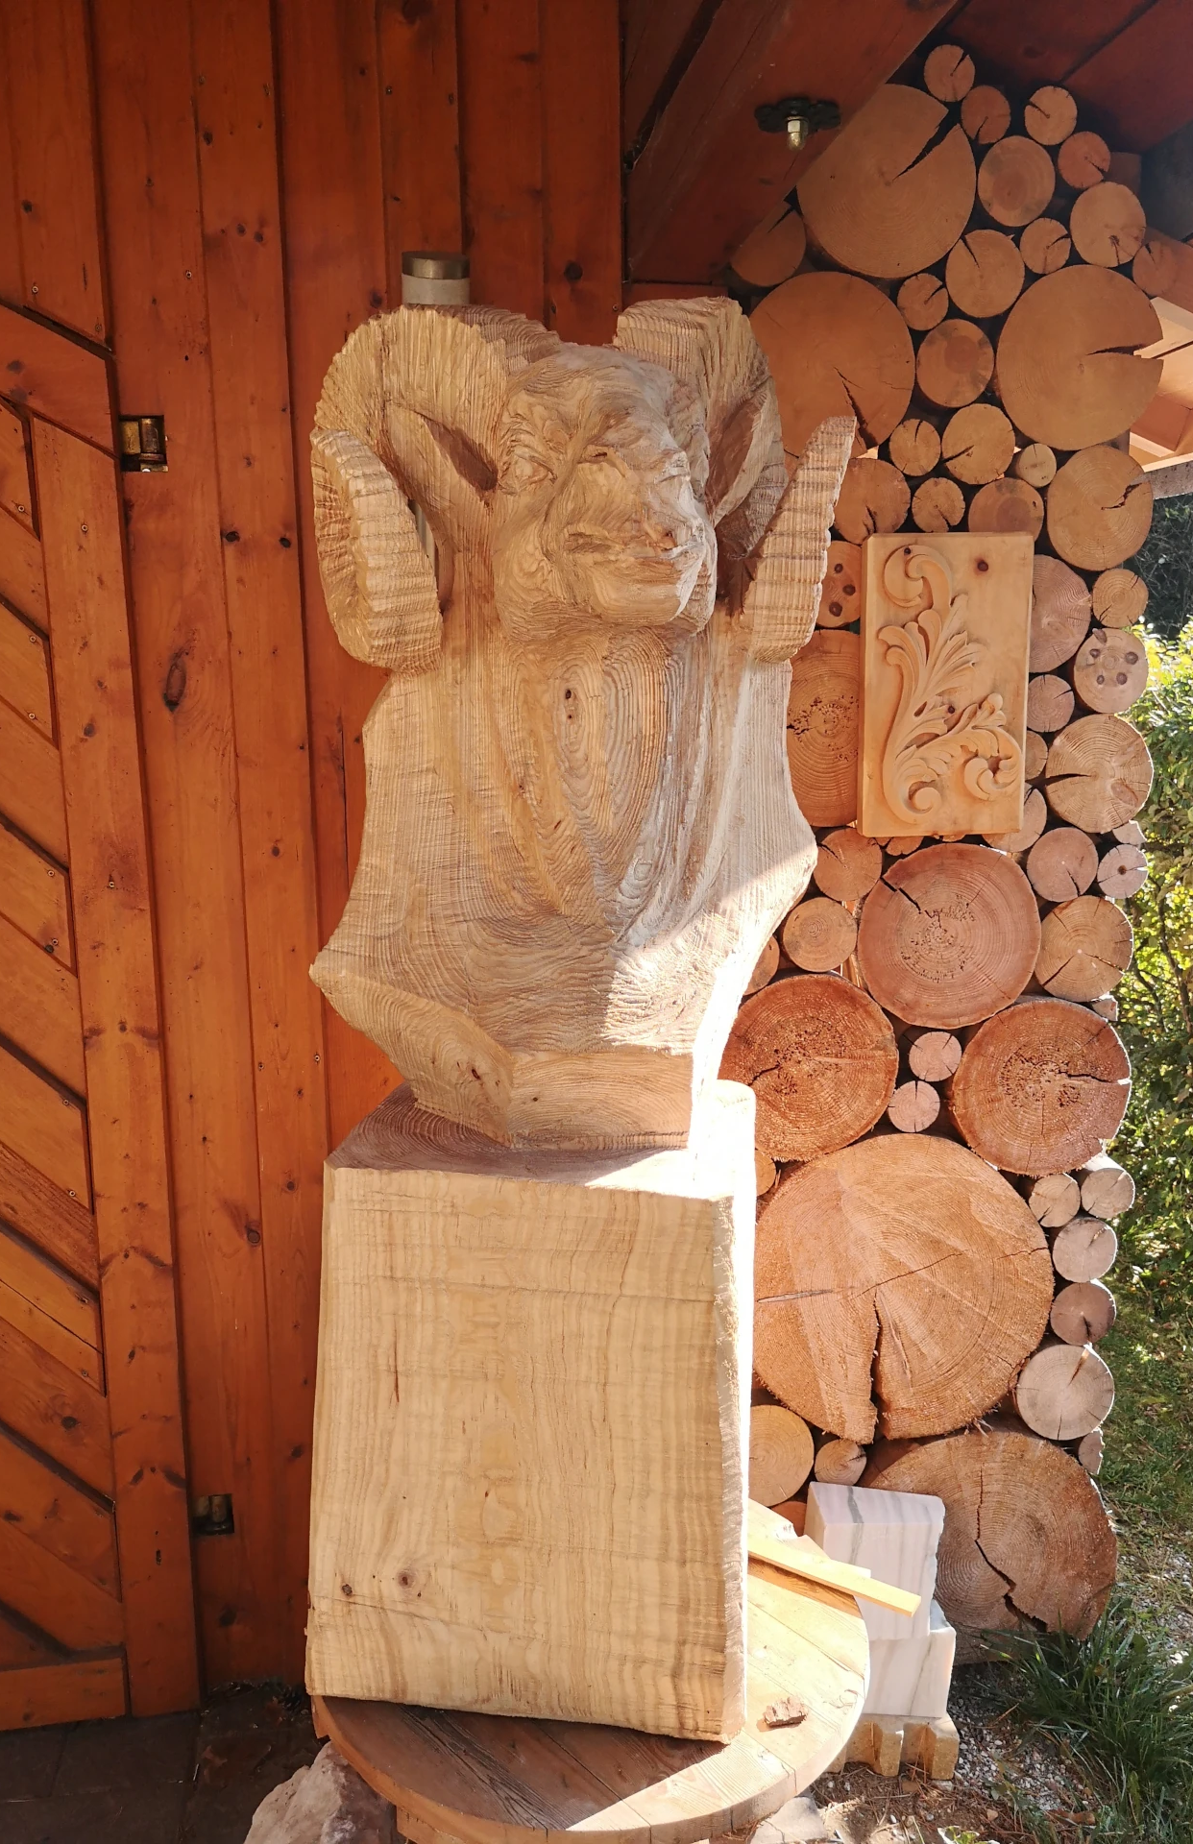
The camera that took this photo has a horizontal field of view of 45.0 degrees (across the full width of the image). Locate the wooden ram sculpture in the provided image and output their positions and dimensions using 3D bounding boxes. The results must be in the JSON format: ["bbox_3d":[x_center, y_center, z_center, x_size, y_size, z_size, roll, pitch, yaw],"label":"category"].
[{"bbox_3d":[-0.033,-0.177,1.418,0.510,0.801,0.398,-3,10,-15],"label":"wooden ram sculpture"}]

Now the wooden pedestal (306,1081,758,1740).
[{"bbox_3d":[-0.058,0.492,1.541,0.433,0.554,0.326,1,10,9],"label":"wooden pedestal"}]

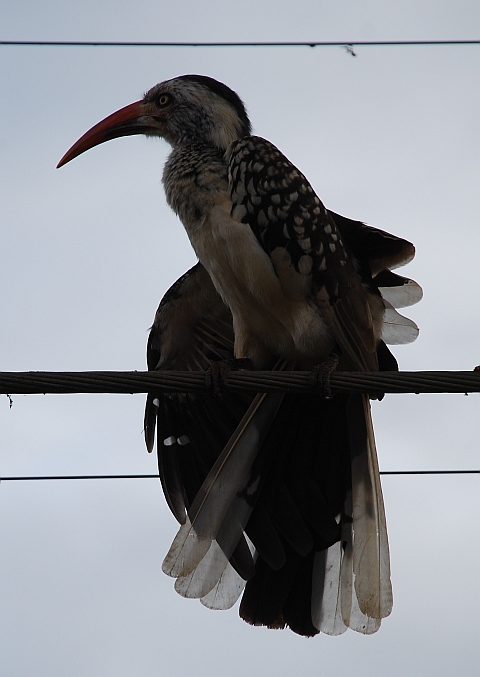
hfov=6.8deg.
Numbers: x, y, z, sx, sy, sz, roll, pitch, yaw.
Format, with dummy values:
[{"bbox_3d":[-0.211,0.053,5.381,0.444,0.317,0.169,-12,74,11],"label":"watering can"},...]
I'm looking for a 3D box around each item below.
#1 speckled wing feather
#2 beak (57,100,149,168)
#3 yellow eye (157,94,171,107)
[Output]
[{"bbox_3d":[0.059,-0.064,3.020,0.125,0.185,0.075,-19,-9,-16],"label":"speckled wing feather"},{"bbox_3d":[-0.103,-0.151,2.990,0.079,0.027,0.020,-20,-19,-6],"label":"beak"},{"bbox_3d":[-0.057,-0.177,2.990,0.011,0.009,0.007,-5,-21,14],"label":"yellow eye"}]

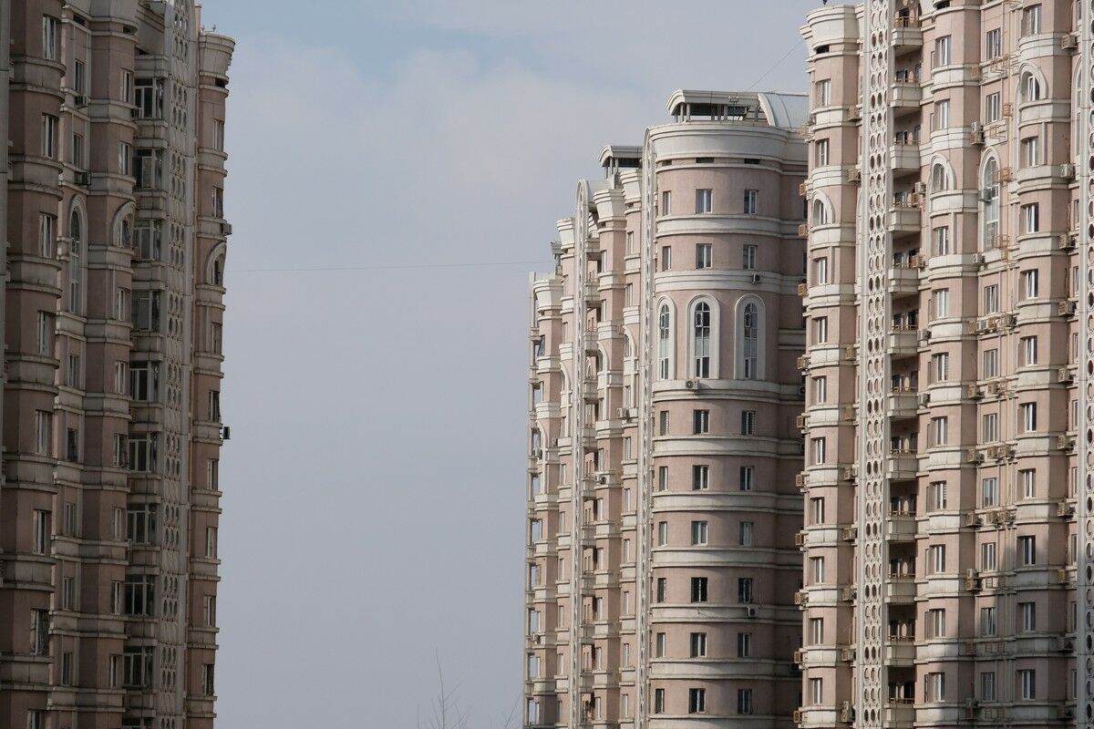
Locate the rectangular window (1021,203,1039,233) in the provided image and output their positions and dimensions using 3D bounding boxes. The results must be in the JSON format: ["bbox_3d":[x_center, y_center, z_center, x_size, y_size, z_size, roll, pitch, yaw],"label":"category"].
[{"bbox_3d":[22.916,-6.933,264.926,0.250,1.420,1.750,2,-4,-19],"label":"rectangular window"}]

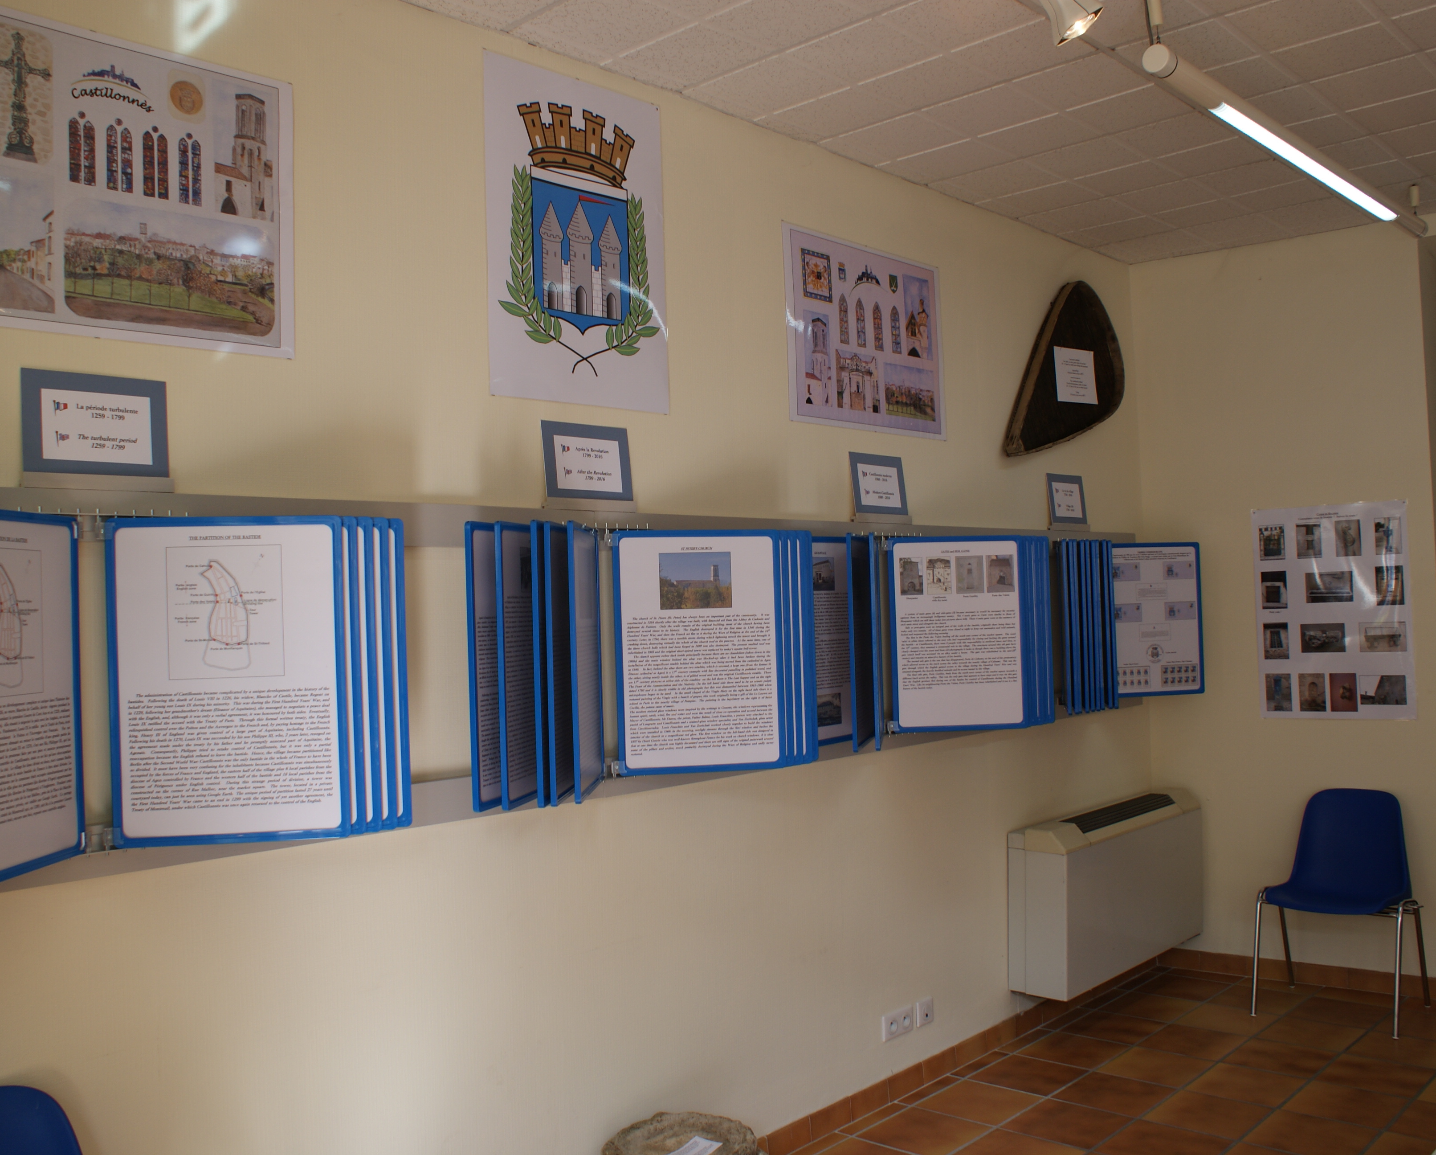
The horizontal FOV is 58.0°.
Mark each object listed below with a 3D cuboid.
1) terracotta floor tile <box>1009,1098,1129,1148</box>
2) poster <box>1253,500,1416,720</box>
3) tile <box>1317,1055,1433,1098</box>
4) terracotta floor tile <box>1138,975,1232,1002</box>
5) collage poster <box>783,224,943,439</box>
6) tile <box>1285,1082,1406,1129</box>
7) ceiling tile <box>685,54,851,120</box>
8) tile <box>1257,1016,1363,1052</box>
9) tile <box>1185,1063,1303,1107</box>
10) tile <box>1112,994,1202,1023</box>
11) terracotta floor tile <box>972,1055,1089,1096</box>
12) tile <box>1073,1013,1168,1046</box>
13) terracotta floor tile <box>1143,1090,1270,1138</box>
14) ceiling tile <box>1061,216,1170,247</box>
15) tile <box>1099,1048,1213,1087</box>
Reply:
[{"bbox_3d":[1.066,1.667,3.963,0.300,0.010,0.300,-3,-2,43],"label":"terracotta floor tile"},{"bbox_3d":[2.462,0.141,5.191,0.585,0.850,0.005,-3,-2,37],"label":"poster"},{"bbox_3d":[2.162,1.633,4.254,0.300,0.010,0.300,-3,-2,43],"label":"tile"},{"bbox_3d":[1.884,1.675,5.288,0.300,0.010,0.300,-3,-2,43],"label":"terracotta floor tile"},{"bbox_3d":[0.497,-0.782,4.244,0.005,0.600,0.840,-3,-2,43],"label":"collage poster"},{"bbox_3d":[1.902,1.602,3.920,0.295,0.010,0.295,-4,-2,43],"label":"tile"},{"bbox_3d":[0.142,-1.352,3.571,0.345,0.016,0.295,-4,-2,43],"label":"ceiling tile"},{"bbox_3d":[2.099,1.617,4.569,0.295,0.010,0.295,-4,-2,43],"label":"tile"},{"bbox_3d":[1.718,1.651,4.200,0.300,0.010,0.300,-3,-2,43],"label":"tile"},{"bbox_3d":[1.682,1.677,5.063,0.300,0.010,0.300,-3,-2,43],"label":"tile"},{"bbox_3d":[1.044,1.663,4.322,0.295,0.010,0.295,-4,-2,43],"label":"terracotta floor tile"},{"bbox_3d":[1.458,1.658,4.763,0.295,0.010,0.295,-4,-2,43],"label":"tile"},{"bbox_3d":[1.508,1.651,3.993,0.300,0.010,0.300,-3,-2,43],"label":"terracotta floor tile"},{"bbox_3d":[1.588,-1.365,5.104,0.345,0.016,0.295,-4,-2,43],"label":"ceiling tile"},{"bbox_3d":[1.496,1.668,4.411,0.300,0.010,0.300,-3,-2,43],"label":"tile"}]

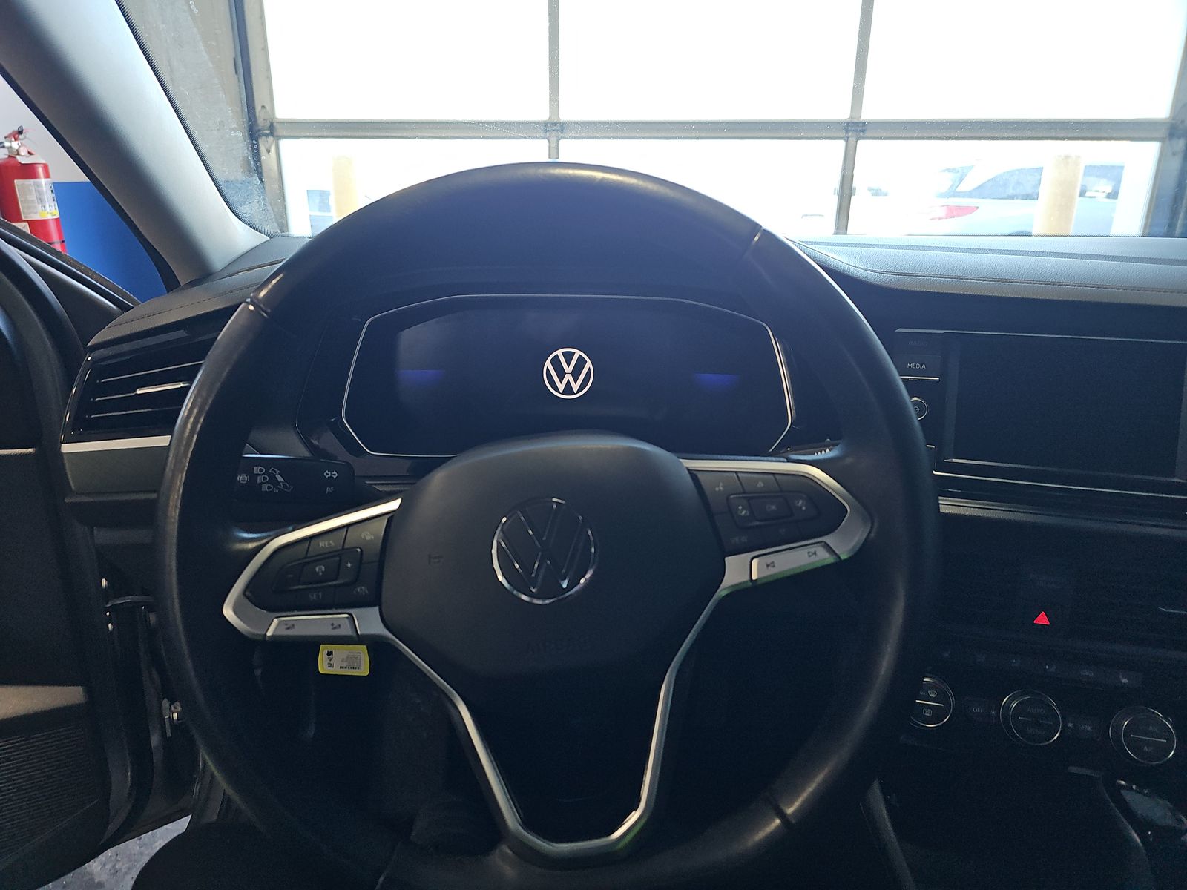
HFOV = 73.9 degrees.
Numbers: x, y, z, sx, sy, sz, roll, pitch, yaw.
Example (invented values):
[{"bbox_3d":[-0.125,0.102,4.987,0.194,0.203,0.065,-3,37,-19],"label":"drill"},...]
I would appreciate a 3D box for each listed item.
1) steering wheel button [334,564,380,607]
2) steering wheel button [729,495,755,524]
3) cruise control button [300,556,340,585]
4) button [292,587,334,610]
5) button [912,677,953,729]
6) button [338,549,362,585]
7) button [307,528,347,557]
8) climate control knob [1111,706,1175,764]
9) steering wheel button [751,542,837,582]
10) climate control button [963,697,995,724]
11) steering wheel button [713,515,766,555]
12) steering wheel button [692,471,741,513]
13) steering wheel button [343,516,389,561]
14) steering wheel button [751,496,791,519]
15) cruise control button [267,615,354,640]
[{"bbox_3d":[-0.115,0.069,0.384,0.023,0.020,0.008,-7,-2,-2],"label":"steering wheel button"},{"bbox_3d":[0.071,0.031,0.381,0.012,0.015,0.006,-5,0,0],"label":"steering wheel button"},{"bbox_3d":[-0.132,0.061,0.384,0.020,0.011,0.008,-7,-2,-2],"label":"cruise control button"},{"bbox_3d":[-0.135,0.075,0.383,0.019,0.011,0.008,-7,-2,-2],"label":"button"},{"bbox_3d":[0.266,0.205,0.628,0.040,0.040,0.016,5,-11,16],"label":"button"},{"bbox_3d":[-0.117,0.059,0.381,0.014,0.017,0.006,-10,0,0],"label":"button"},{"bbox_3d":[-0.128,0.047,0.383,0.022,0.009,0.006,-14,0,0],"label":"button"},{"bbox_3d":[0.422,0.223,0.605,0.041,0.041,0.016,5,-3,13],"label":"climate control knob"},{"bbox_3d":[0.097,0.056,0.385,0.044,0.012,0.010,-13,0,0],"label":"steering wheel button"},{"bbox_3d":[0.306,0.210,0.626,0.022,0.018,0.006,5,-11,16],"label":"climate control button"},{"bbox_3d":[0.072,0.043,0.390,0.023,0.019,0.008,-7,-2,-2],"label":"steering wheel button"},{"bbox_3d":[0.062,0.023,0.383,0.022,0.020,0.006,-3,0,0],"label":"steering wheel button"},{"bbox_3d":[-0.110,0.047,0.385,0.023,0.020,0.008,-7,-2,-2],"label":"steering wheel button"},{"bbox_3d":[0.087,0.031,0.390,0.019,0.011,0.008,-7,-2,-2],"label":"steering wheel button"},{"bbox_3d":[-0.136,0.088,0.385,0.044,0.013,0.010,-2,0,0],"label":"cruise control button"}]

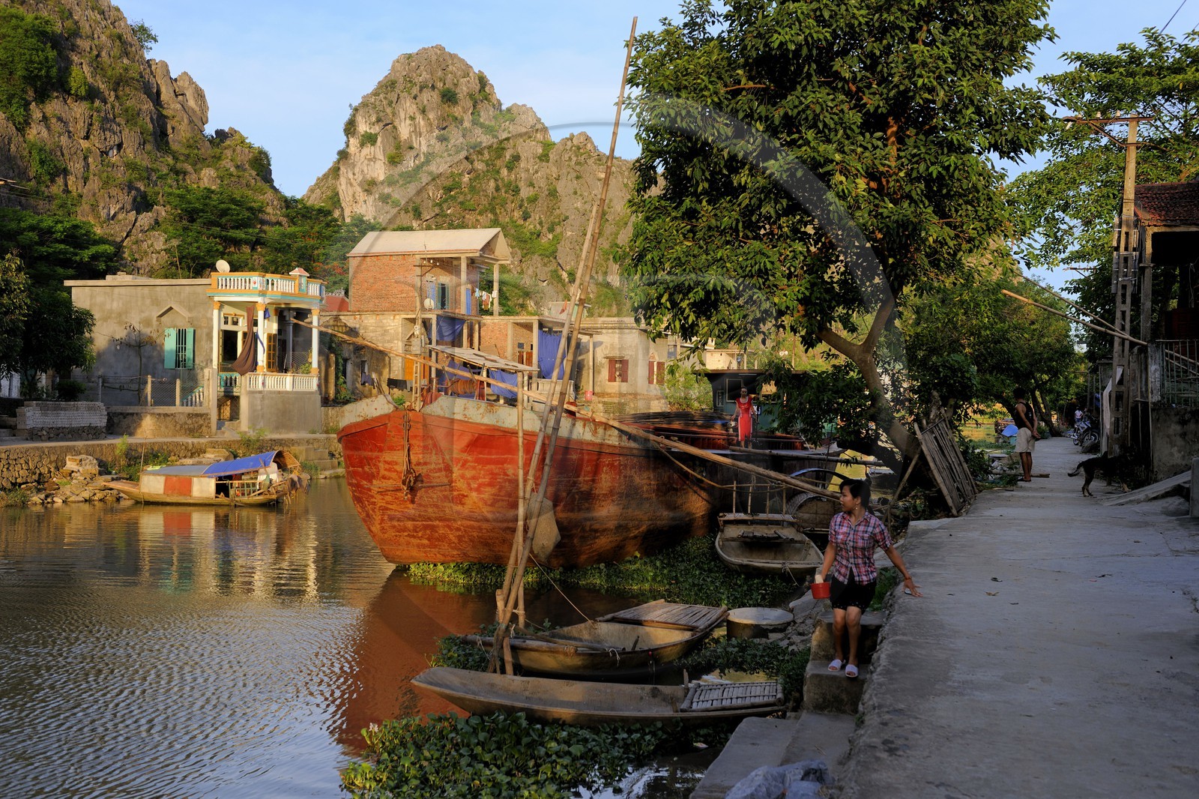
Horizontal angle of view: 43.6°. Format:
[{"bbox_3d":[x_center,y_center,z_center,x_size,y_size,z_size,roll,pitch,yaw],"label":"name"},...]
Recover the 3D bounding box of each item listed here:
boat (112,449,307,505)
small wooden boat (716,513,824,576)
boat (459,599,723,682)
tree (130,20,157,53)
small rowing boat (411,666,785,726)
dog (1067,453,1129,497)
[{"bbox_3d":[-10.300,2.070,38.800,5.300,1.500,1.500,0,0,18],"label":"boat"},{"bbox_3d":[2.500,2.210,22.300,1.450,0.650,3.600,0,0,5],"label":"small wooden boat"},{"bbox_3d":[0.140,2.310,14.600,1.250,0.520,2.700,0,0,41],"label":"boat"},{"bbox_3d":[-42.600,-33.900,140.000,2.800,3.200,2.700,0,0,0],"label":"tree"},{"bbox_3d":[-0.030,2.480,12.250,3.000,0.520,1.100,0,0,2],"label":"small rowing boat"},{"bbox_3d":[7.580,1.150,22.800,1.000,0.640,0.270,0,0,-15],"label":"dog"}]

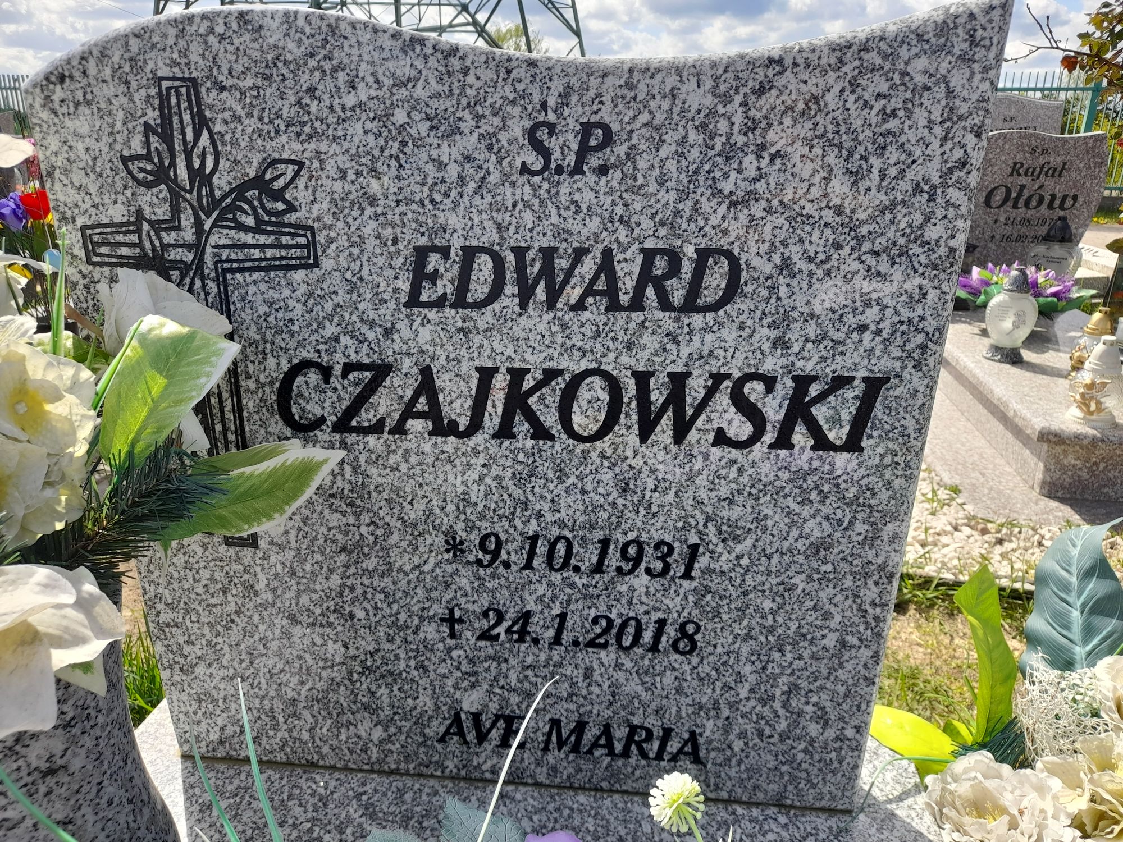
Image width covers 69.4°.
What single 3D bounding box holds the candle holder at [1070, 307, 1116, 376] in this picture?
[{"bbox_3d":[1.731,-0.247,2.616,0.125,0.235,0.125,-15,25,-37],"label":"candle holder"}]

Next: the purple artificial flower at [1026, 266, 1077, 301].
[{"bbox_3d":[2.050,-0.576,3.400,0.175,0.115,0.140,4,20,9],"label":"purple artificial flower"}]

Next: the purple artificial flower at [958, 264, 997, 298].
[{"bbox_3d":[1.738,-0.587,3.400,0.155,0.115,0.140,9,21,24],"label":"purple artificial flower"}]

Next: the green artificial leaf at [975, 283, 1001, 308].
[{"bbox_3d":[1.756,-0.513,3.330,0.110,0.080,0.100,9,21,24],"label":"green artificial leaf"}]

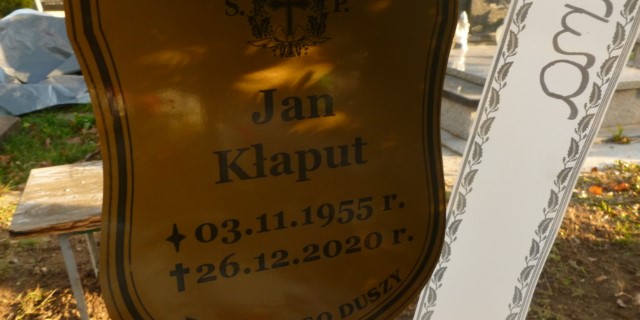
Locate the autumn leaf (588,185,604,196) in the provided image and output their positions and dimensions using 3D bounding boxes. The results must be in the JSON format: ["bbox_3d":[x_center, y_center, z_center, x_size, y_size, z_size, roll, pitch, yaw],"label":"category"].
[{"bbox_3d":[1.456,0.160,2.728,0.068,0.025,0.065,11,23,28],"label":"autumn leaf"}]

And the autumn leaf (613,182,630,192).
[{"bbox_3d":[1.611,0.147,2.763,0.074,0.025,0.060,12,23,30],"label":"autumn leaf"}]

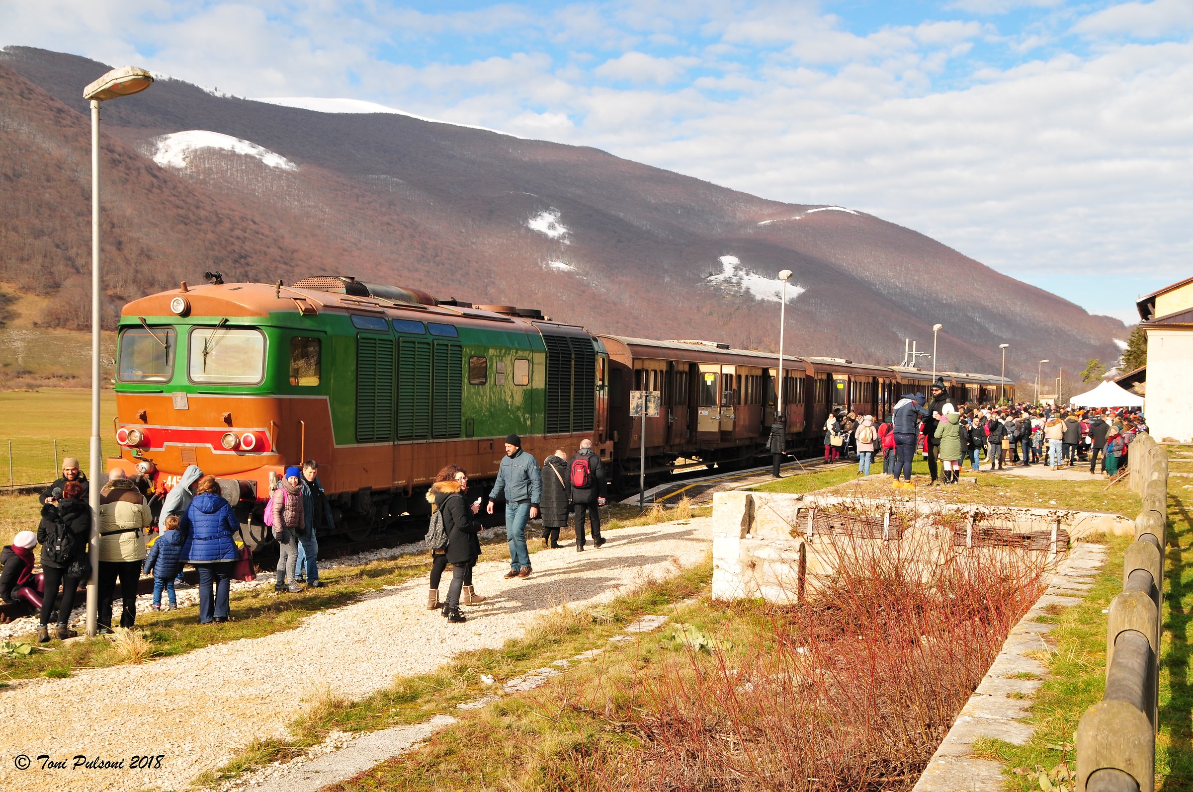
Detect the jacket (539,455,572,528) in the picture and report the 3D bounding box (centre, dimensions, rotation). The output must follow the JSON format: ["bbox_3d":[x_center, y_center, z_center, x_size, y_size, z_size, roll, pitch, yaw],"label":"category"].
[{"bbox_3d":[-0.646,1.495,21.650,0.440,1.110,0.370,2,1,25],"label":"jacket"}]

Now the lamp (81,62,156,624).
[{"bbox_3d":[-4.985,-0.430,14.519,0.860,5.970,0.340,1,1,23],"label":"lamp"}]

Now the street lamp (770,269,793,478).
[{"bbox_3d":[5.441,-0.704,40.461,0.340,5.830,0.860,2,1,24],"label":"street lamp"}]

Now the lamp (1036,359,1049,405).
[{"bbox_3d":[37.921,-0.488,117.824,0.860,5.350,0.340,2,1,23],"label":"lamp"}]

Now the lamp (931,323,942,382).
[{"bbox_3d":[16.219,-0.627,66.455,0.340,5.650,0.860,2,1,27],"label":"lamp"}]

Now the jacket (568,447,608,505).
[{"bbox_3d":[-0.137,1.237,21.450,0.540,0.880,0.370,2,1,20],"label":"jacket"}]

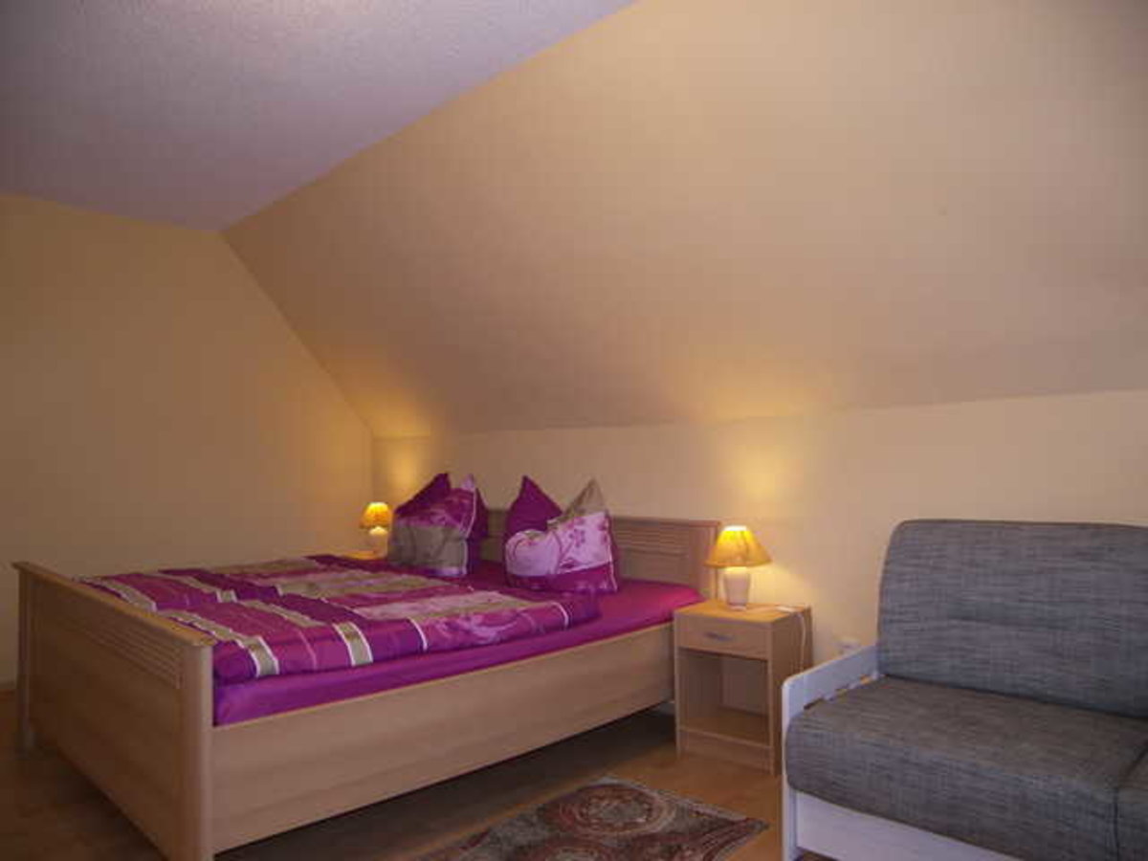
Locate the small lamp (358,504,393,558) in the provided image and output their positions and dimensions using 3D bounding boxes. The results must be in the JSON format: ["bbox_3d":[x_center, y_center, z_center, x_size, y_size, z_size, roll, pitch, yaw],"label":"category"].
[{"bbox_3d":[-1.180,0.600,4.800,0.250,0.325,0.250,-3,-4,44],"label":"small lamp"}]

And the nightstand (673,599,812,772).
[{"bbox_3d":[0.671,0.989,3.142,0.398,0.558,0.380,-2,-4,36],"label":"nightstand"}]

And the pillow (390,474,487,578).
[{"bbox_3d":[-0.758,0.502,4.422,0.570,0.520,0.240,-3,-4,44],"label":"pillow"}]

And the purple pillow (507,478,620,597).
[{"bbox_3d":[-0.060,0.473,3.732,0.520,0.500,0.220,-2,-4,34],"label":"purple pillow"}]

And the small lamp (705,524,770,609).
[{"bbox_3d":[0.649,0.543,3.160,0.255,0.335,0.255,0,-3,0],"label":"small lamp"}]

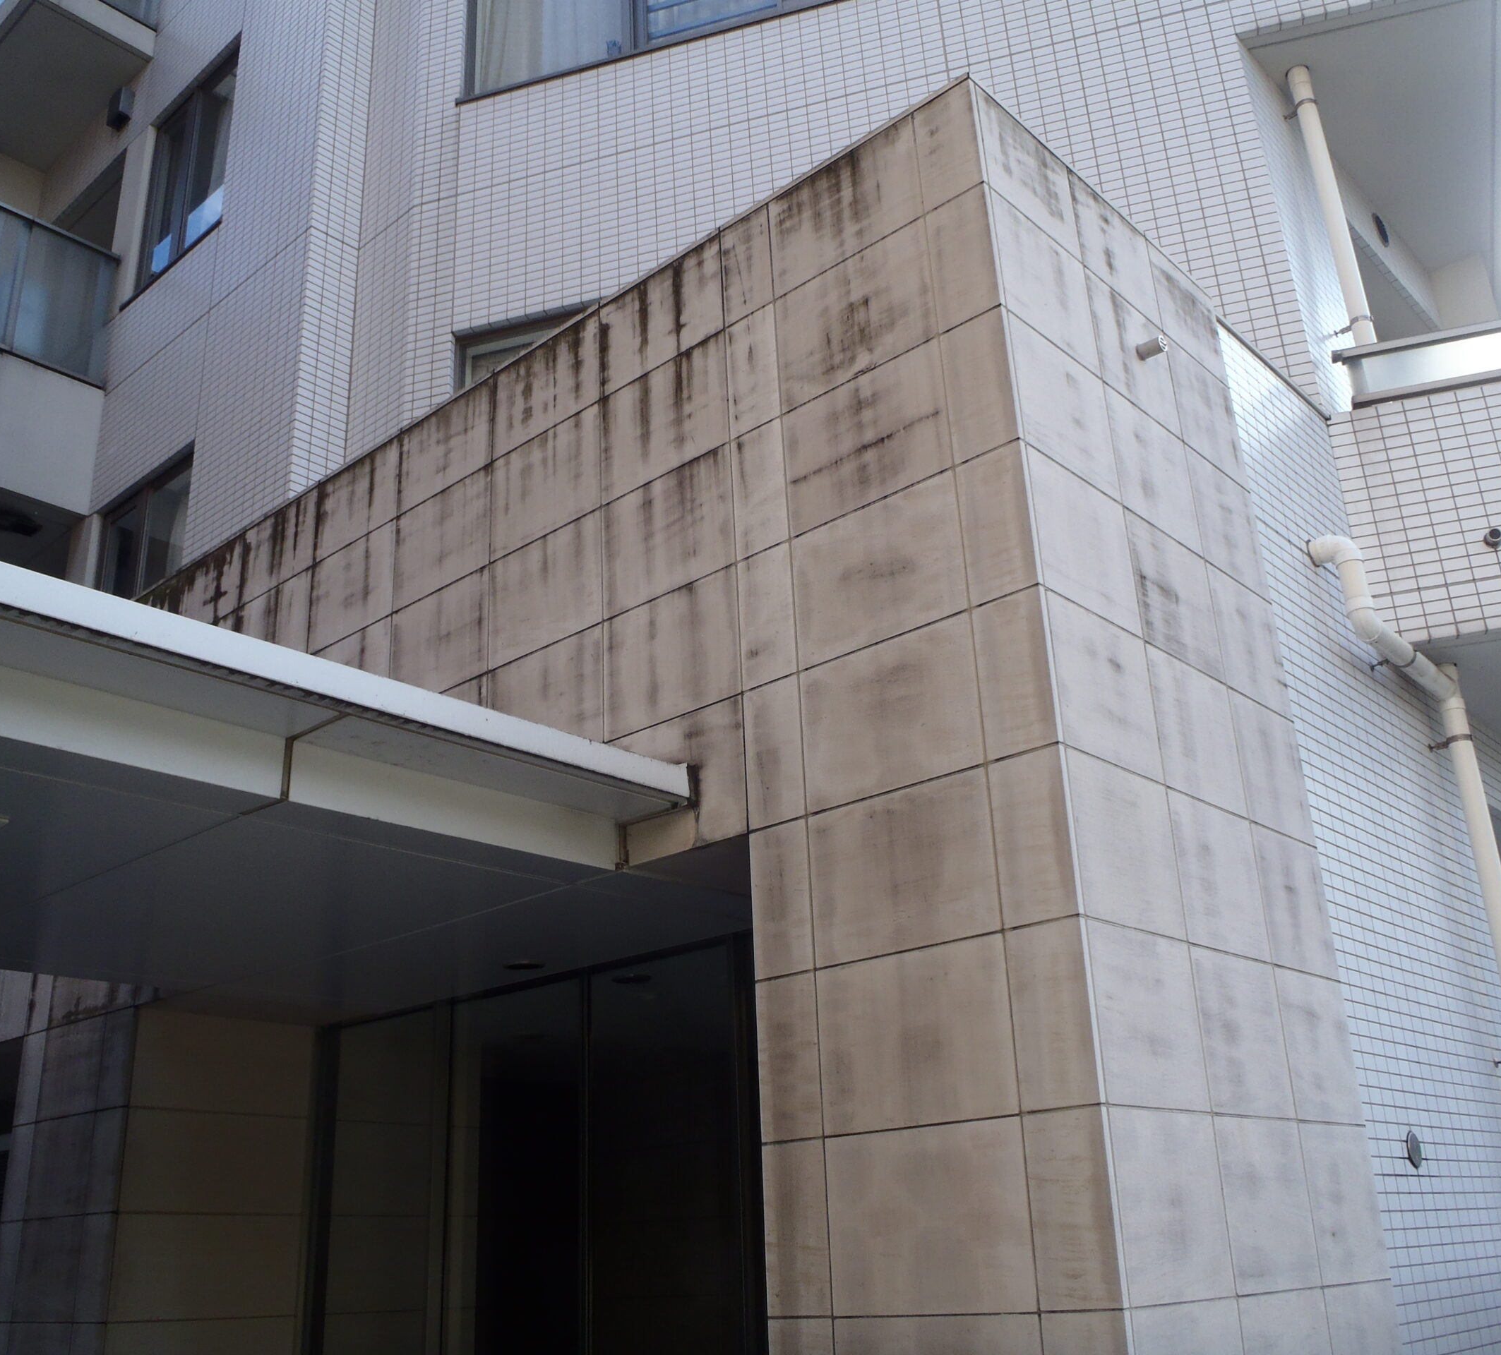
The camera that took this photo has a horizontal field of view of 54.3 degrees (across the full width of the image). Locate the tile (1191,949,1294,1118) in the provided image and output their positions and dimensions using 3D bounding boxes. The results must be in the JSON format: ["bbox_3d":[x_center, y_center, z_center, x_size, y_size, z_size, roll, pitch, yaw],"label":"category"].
[{"bbox_3d":[1.270,0.926,3.792,0.030,0.408,0.499,-20,-27,38],"label":"tile"}]

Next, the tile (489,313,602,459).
[{"bbox_3d":[-0.732,-1.048,5.289,0.588,0.376,0.030,-20,-27,38],"label":"tile"}]

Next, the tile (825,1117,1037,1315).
[{"bbox_3d":[0.412,1.262,3.405,0.569,0.404,0.025,-20,-27,38],"label":"tile"}]

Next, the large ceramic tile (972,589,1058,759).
[{"bbox_3d":[0.638,-0.004,3.530,0.194,0.398,0.030,-20,-27,38],"label":"large ceramic tile"}]

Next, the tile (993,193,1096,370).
[{"bbox_3d":[0.841,-1.116,4.188,0.025,0.397,0.508,-20,-27,38],"label":"tile"}]

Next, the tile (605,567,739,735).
[{"bbox_3d":[-0.233,-0.066,4.380,0.563,0.398,0.030,-20,-27,38],"label":"tile"}]

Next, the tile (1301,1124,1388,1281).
[{"bbox_3d":[1.601,1.425,3.970,0.030,0.403,0.473,-20,-27,38],"label":"tile"}]

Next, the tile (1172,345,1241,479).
[{"bbox_3d":[1.483,-0.853,4.794,0.030,0.398,0.474,-20,-27,38],"label":"tile"}]

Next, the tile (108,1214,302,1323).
[{"bbox_3d":[-2.278,2.472,6.139,0.030,0.407,0.839,-20,-27,38],"label":"tile"}]

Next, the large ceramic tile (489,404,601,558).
[{"bbox_3d":[-0.717,-0.681,5.156,0.589,0.409,0.025,-20,-27,38],"label":"large ceramic tile"}]

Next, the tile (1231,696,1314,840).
[{"bbox_3d":[1.543,0.275,4.339,0.022,0.399,0.473,-20,-27,38],"label":"tile"}]

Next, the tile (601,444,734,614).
[{"bbox_3d":[-0.262,-0.456,4.652,0.574,0.408,0.020,-20,-27,38],"label":"tile"}]

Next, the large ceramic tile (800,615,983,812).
[{"bbox_3d":[0.361,0.102,3.869,0.568,0.408,0.020,-20,-27,38],"label":"large ceramic tile"}]

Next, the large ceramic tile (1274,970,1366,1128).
[{"bbox_3d":[1.576,1.029,4.045,0.022,0.399,0.473,-20,-27,38],"label":"large ceramic tile"}]

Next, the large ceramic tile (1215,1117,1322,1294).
[{"bbox_3d":[1.282,1.310,3.643,0.025,0.403,0.496,-20,-27,38],"label":"large ceramic tile"}]

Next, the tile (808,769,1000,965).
[{"bbox_3d":[0.384,0.489,3.691,0.567,0.404,0.030,-20,-27,38],"label":"tile"}]

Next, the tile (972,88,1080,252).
[{"bbox_3d":[0.836,-1.494,4.367,0.020,0.372,0.499,-20,-28,38],"label":"tile"}]

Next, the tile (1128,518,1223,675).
[{"bbox_3d":[1.198,-0.221,4.146,0.022,0.399,0.489,-20,-27,38],"label":"tile"}]

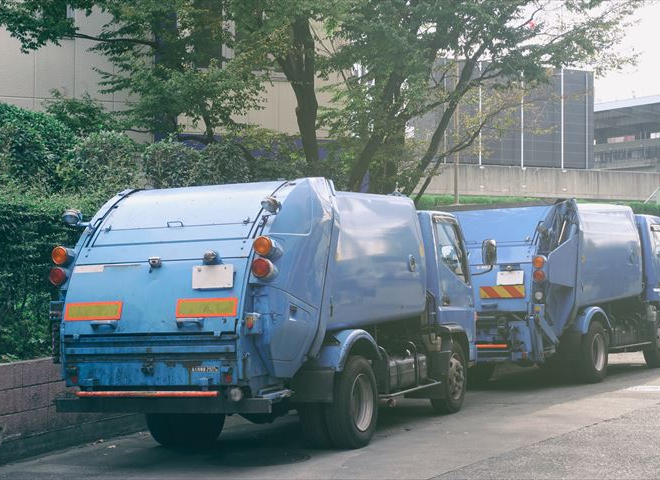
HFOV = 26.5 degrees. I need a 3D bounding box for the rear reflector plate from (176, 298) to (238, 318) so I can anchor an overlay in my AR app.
[{"bbox_3d":[-0.888,0.494,10.136,0.490,0.138,0.015,-3,-18,23],"label":"rear reflector plate"}]

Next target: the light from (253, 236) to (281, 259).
[{"bbox_3d":[-0.456,0.053,10.207,0.145,0.145,0.150,-3,-7,23],"label":"light"}]

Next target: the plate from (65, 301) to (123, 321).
[{"bbox_3d":[-1.775,0.537,10.513,0.490,0.138,0.015,-3,-18,23],"label":"plate"}]

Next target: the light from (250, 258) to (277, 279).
[{"bbox_3d":[-0.467,0.212,10.164,0.145,0.145,0.140,-3,-7,23],"label":"light"}]

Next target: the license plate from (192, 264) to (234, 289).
[{"bbox_3d":[-0.849,0.268,10.168,0.330,0.165,0.015,-3,-9,23],"label":"license plate"}]

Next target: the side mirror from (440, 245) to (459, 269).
[{"bbox_3d":[1.229,0.170,14.400,0.170,0.245,0.080,-3,-1,35],"label":"side mirror"}]

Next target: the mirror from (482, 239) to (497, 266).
[{"bbox_3d":[1.647,0.129,14.400,0.155,0.265,0.075,-3,-1,35],"label":"mirror"}]

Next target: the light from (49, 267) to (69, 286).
[{"bbox_3d":[-2.071,0.291,10.841,0.145,0.145,0.130,-3,-7,23],"label":"light"}]

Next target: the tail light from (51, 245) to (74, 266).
[{"bbox_3d":[-2.061,0.132,10.885,0.145,0.145,0.140,-3,-7,23],"label":"tail light"}]

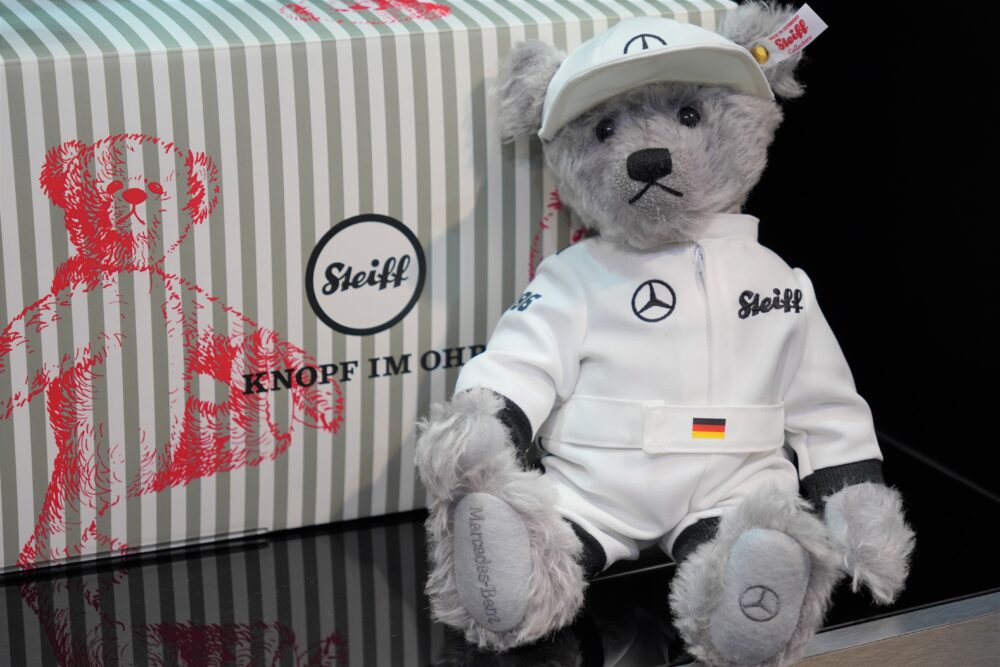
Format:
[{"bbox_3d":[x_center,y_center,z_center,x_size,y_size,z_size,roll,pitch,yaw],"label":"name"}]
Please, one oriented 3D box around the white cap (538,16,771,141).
[{"bbox_3d":[0.063,-0.110,0.870,0.098,0.056,0.105,-9,-15,3],"label":"white cap"}]

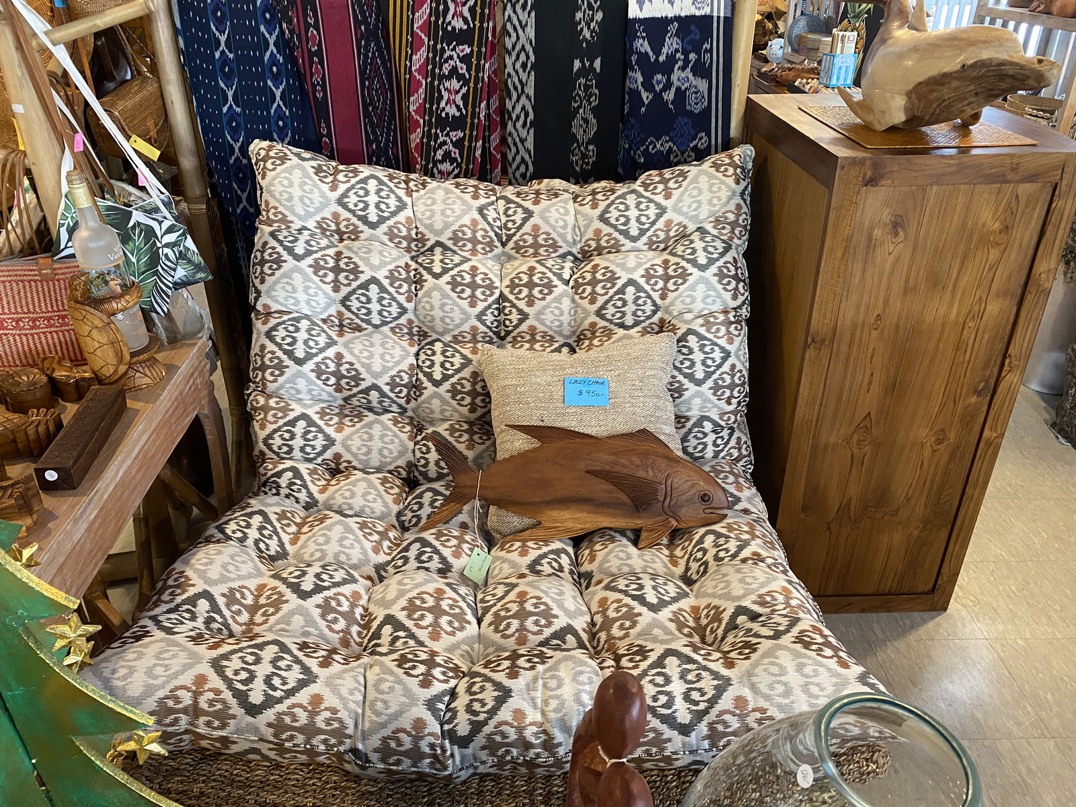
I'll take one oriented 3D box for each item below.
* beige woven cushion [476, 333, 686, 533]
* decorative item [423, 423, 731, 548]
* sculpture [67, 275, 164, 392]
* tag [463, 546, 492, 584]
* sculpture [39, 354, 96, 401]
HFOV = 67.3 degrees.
[{"bbox_3d":[0.100,0.081,1.875,0.455,0.450,0.130,-3,-8,0],"label":"beige woven cushion"},{"bbox_3d":[0.086,0.180,1.775,0.668,0.266,0.048,6,-13,0],"label":"decorative item"},{"bbox_3d":[-0.763,-0.147,1.450,0.155,0.192,0.195,-3,29,-6],"label":"sculpture"},{"bbox_3d":[-0.124,0.334,1.665,0.043,0.002,0.066,16,53,11],"label":"tag"},{"bbox_3d":[-0.813,-0.049,1.401,0.093,0.066,0.060,-3,29,-6],"label":"sculpture"}]

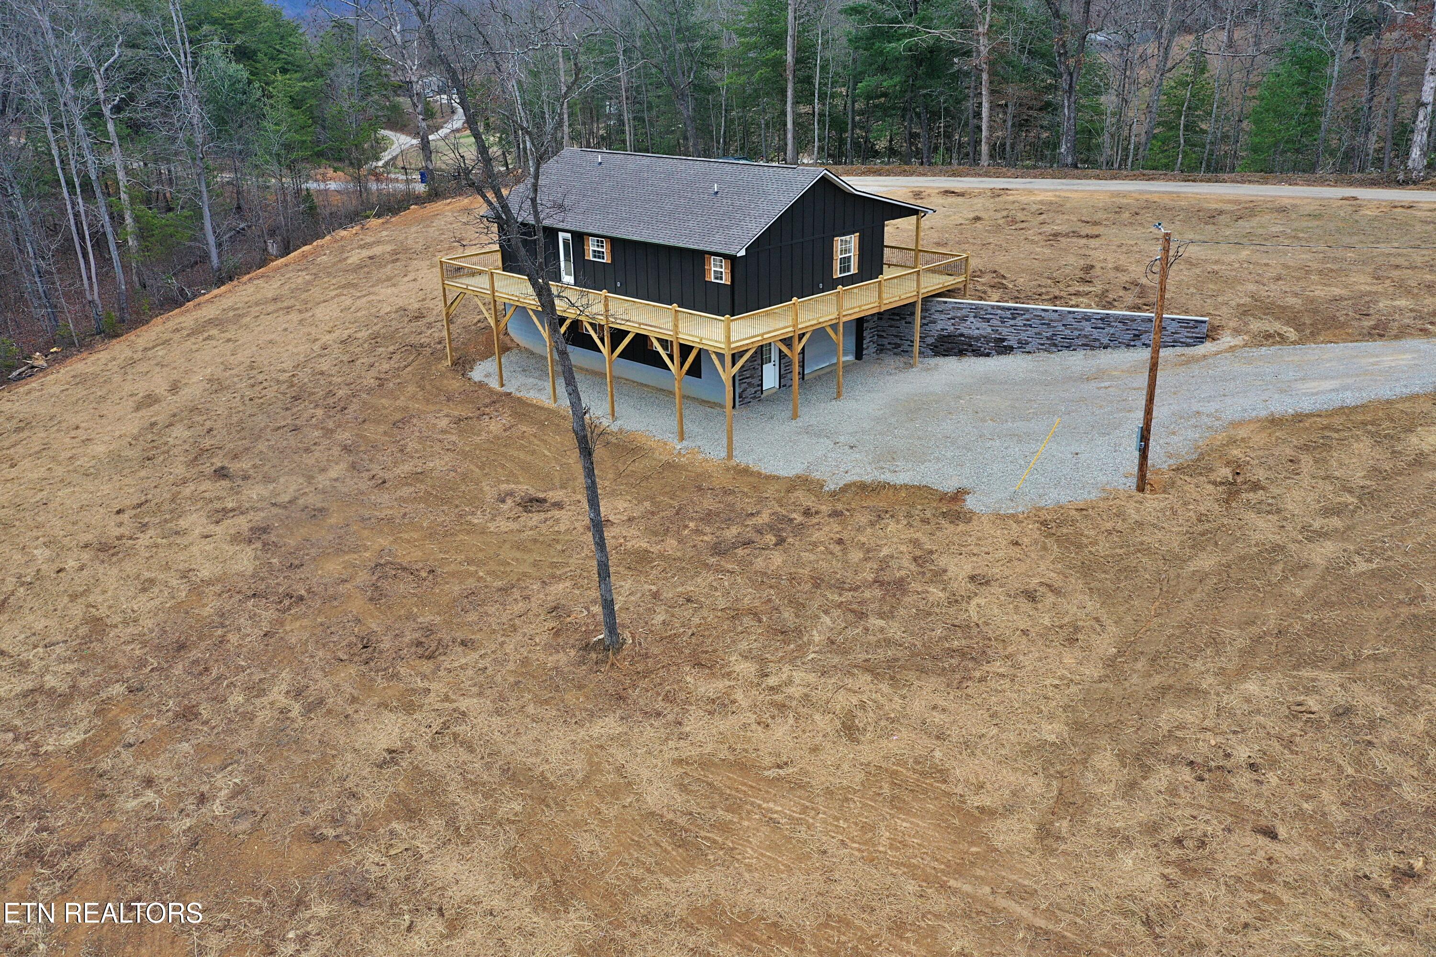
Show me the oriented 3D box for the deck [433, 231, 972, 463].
[{"bbox_3d":[-0.625,-7.010,47.778,16.830,5.005,14.801,19,29,40],"label":"deck"}]

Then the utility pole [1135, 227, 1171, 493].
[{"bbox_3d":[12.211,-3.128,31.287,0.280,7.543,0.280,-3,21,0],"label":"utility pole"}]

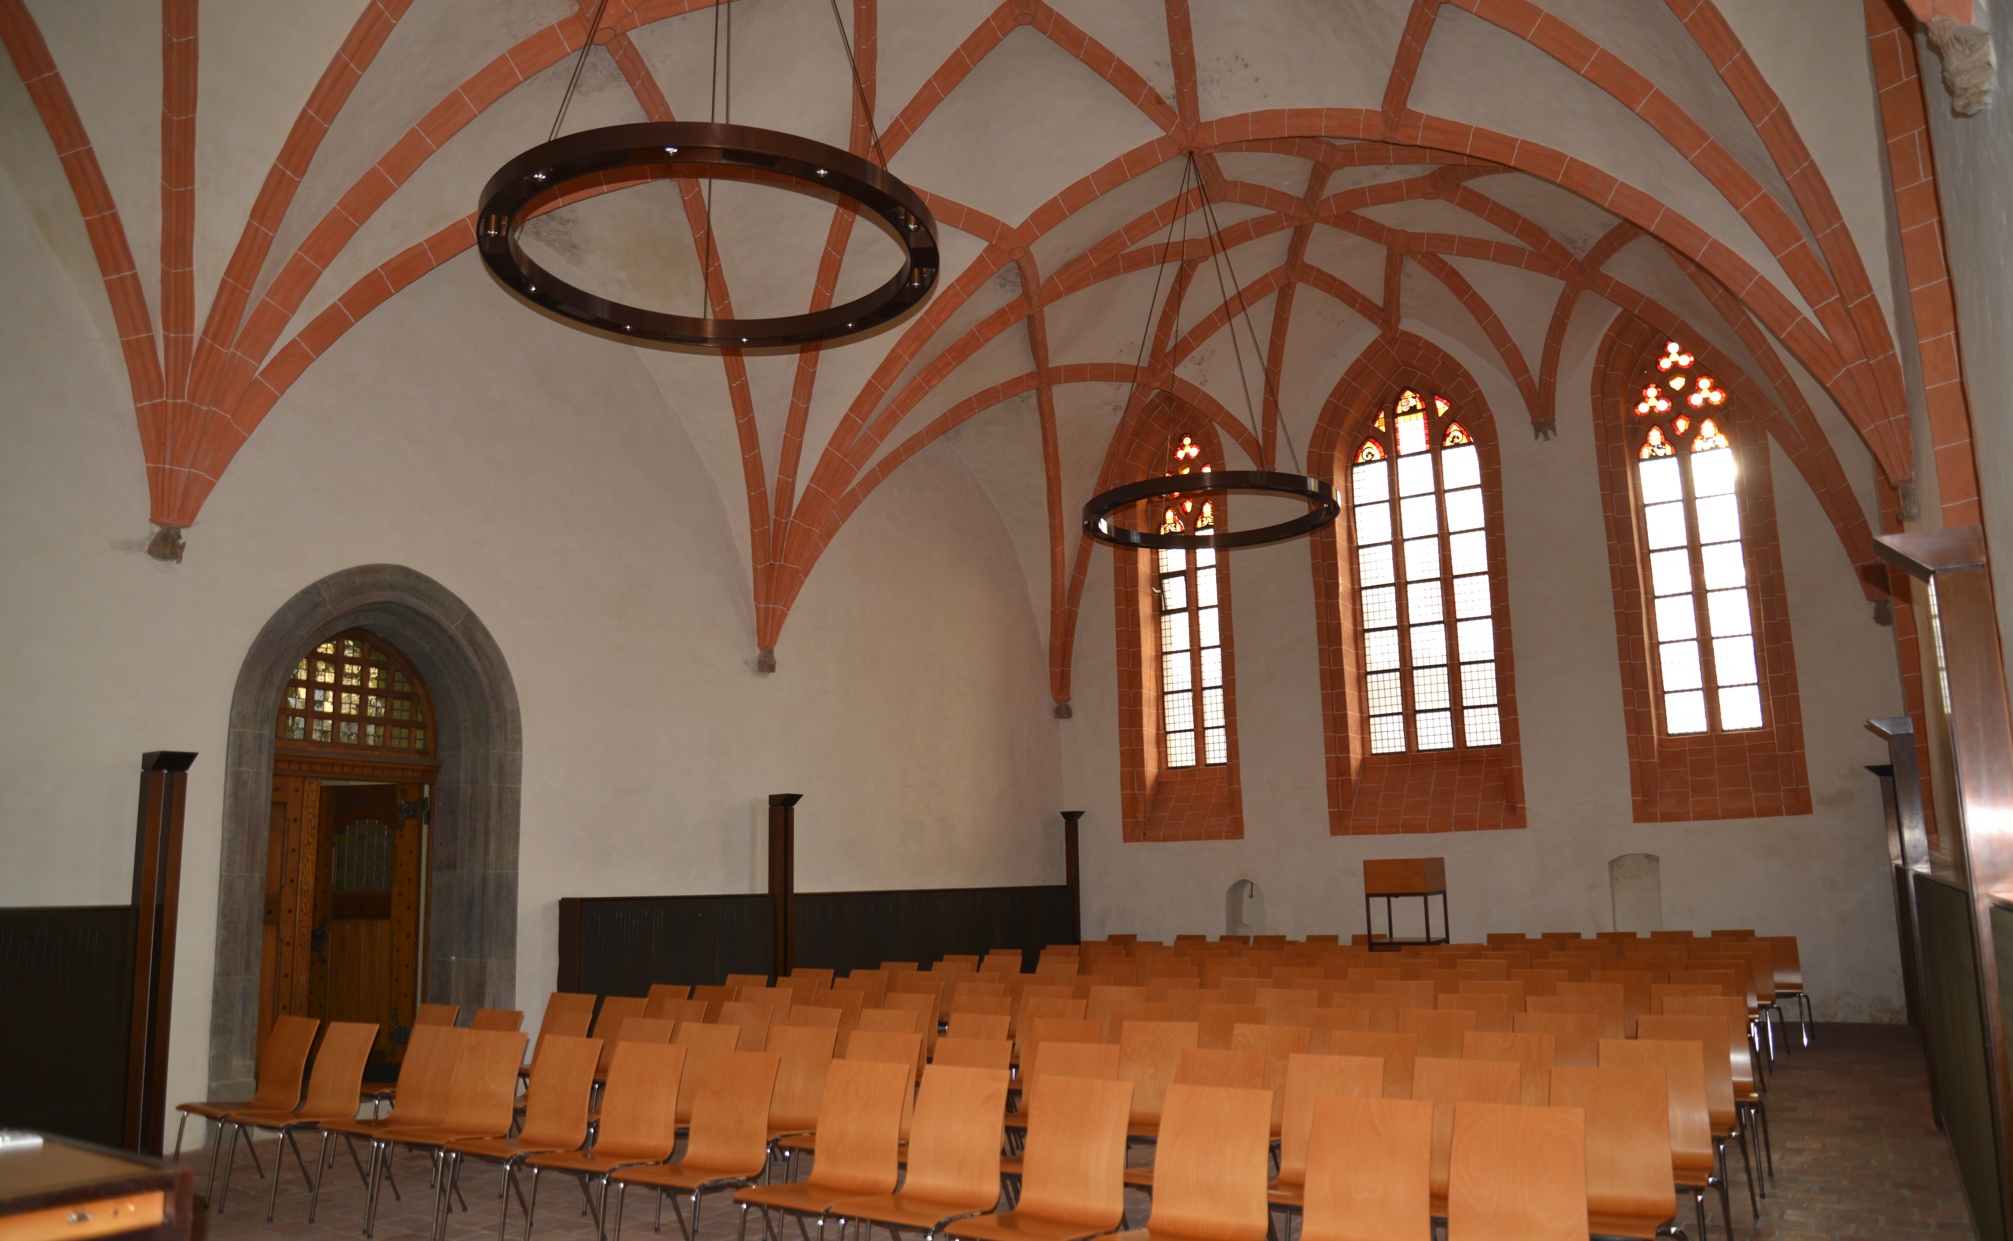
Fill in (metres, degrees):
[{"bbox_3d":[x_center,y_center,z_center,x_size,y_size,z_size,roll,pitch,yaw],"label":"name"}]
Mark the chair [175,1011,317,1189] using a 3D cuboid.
[{"bbox_3d":[-4.074,2.611,7.207,0.490,0.855,0.550,-8,-13,33],"label":"chair"}]

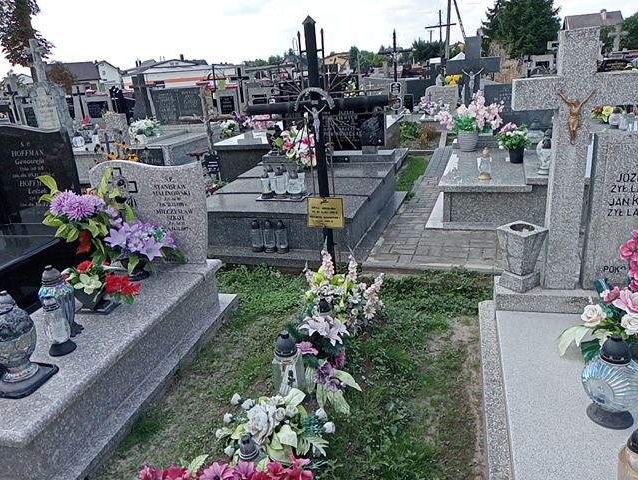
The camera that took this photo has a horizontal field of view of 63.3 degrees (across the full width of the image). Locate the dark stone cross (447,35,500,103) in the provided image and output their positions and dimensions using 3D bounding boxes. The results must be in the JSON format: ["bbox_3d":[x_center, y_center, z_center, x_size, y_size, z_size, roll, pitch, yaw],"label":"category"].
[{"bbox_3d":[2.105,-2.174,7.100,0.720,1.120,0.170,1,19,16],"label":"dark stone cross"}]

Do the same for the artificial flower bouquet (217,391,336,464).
[{"bbox_3d":[-0.176,0.728,2.000,0.460,0.190,0.350,-1,18,8],"label":"artificial flower bouquet"}]

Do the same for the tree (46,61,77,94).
[{"bbox_3d":[-15.917,-9.859,32.000,1.750,2.400,1.700,1,19,16],"label":"tree"}]

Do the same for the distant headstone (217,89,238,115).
[{"bbox_3d":[-2.298,-3.453,13.000,0.550,0.750,0.140,0,19,12],"label":"distant headstone"}]

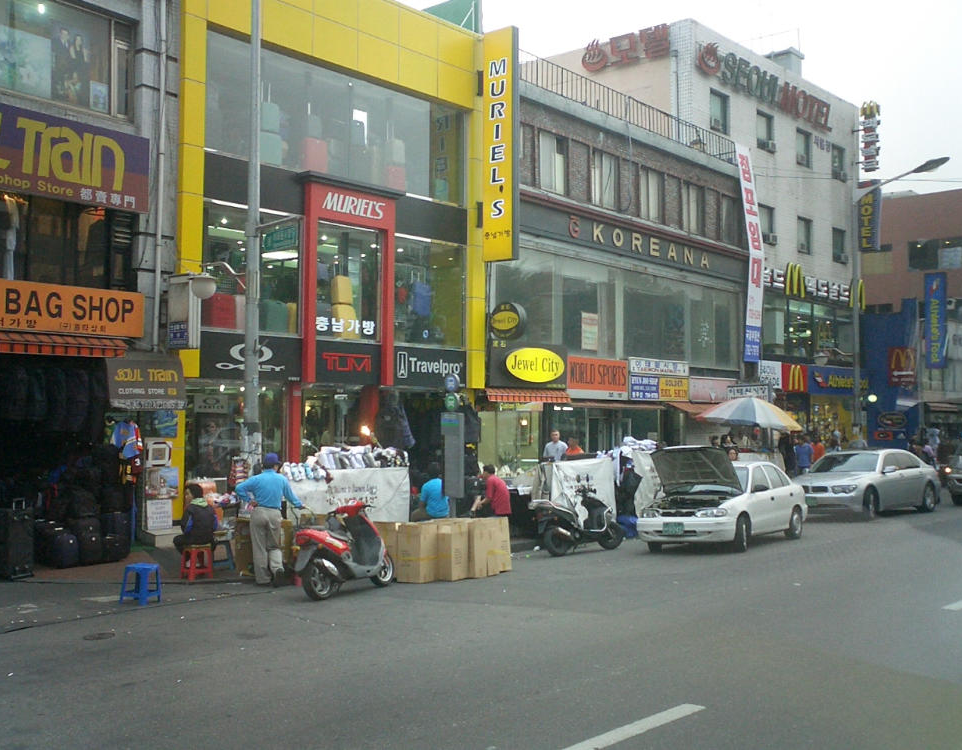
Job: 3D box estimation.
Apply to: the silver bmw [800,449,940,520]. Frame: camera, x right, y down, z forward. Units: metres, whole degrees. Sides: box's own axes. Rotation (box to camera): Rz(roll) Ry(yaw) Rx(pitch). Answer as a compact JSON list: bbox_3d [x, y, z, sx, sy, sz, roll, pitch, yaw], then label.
[{"bbox_3d":[8.867,2.417,24.584,1.920,1.490,5.050,-2,-3,43],"label":"silver bmw"}]

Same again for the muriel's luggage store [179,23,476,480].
[{"bbox_3d":[-4.309,-2.100,22.238,5.000,10.000,7.550,-2,-3,42],"label":"muriel's luggage store"}]

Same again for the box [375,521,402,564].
[{"bbox_3d":[-1.160,2.359,14.500,0.400,0.770,0.370,-1,-3,37],"label":"box"}]

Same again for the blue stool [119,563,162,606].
[{"bbox_3d":[-3.890,2.396,12.250,0.340,0.430,0.340,-1,-3,38],"label":"blue stool"}]

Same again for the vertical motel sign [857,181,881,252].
[{"bbox_3d":[14.740,-6.066,40.511,0.850,2.750,0.250,-2,-3,42],"label":"vertical motel sign"}]

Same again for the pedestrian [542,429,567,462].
[{"bbox_3d":[1.430,1.970,20.795,0.520,1.760,0.320,1,-2,-8],"label":"pedestrian"}]

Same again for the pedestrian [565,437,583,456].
[{"bbox_3d":[1.994,2.148,22.795,0.480,1.580,0.320,0,-2,-5],"label":"pedestrian"}]

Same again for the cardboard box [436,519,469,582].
[{"bbox_3d":[-0.330,2.350,14.370,0.380,0.770,0.370,-1,-3,37],"label":"cardboard box"}]

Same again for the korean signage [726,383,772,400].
[{"bbox_3d":[6.750,0.471,27.000,1.250,0.480,0.200,-2,-3,43],"label":"korean signage"}]

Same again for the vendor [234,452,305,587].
[{"bbox_3d":[-2.670,1.821,13.550,0.800,1.690,0.450,0,-2,14],"label":"vendor"}]

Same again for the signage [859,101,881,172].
[{"bbox_3d":[12.700,-7.756,34.800,0.600,2.320,0.300,-2,-3,43],"label":"signage"}]

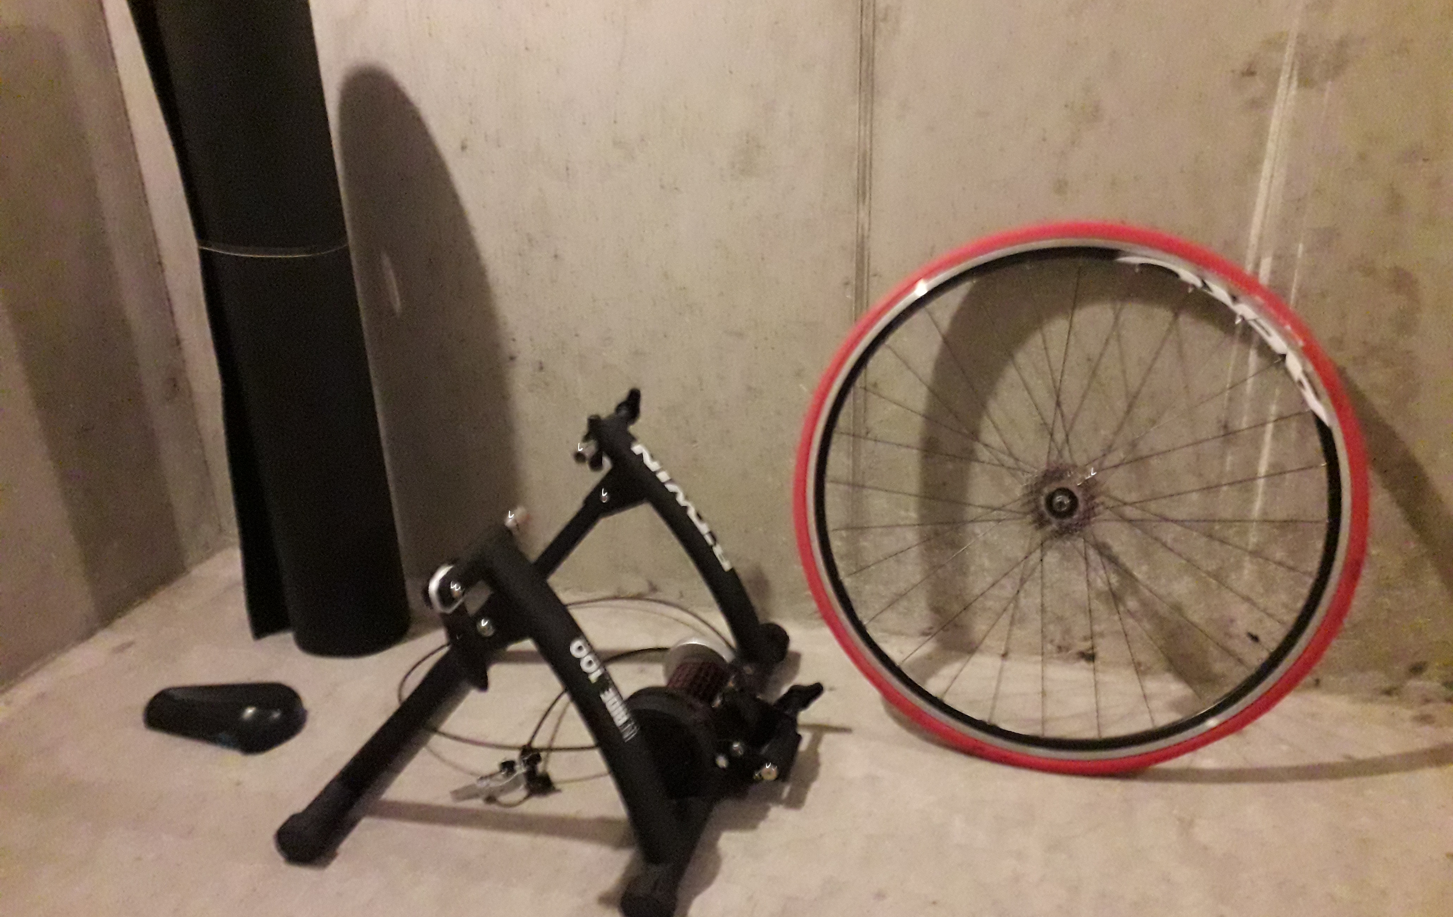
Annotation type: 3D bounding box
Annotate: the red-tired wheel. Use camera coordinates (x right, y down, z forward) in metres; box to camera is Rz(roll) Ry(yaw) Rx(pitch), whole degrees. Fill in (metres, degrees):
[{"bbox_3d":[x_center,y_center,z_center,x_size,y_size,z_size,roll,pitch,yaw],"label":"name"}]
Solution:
[{"bbox_3d":[0.409,0.048,1.377,0.670,0.670,0.135,6,2,17],"label":"red-tired wheel"}]

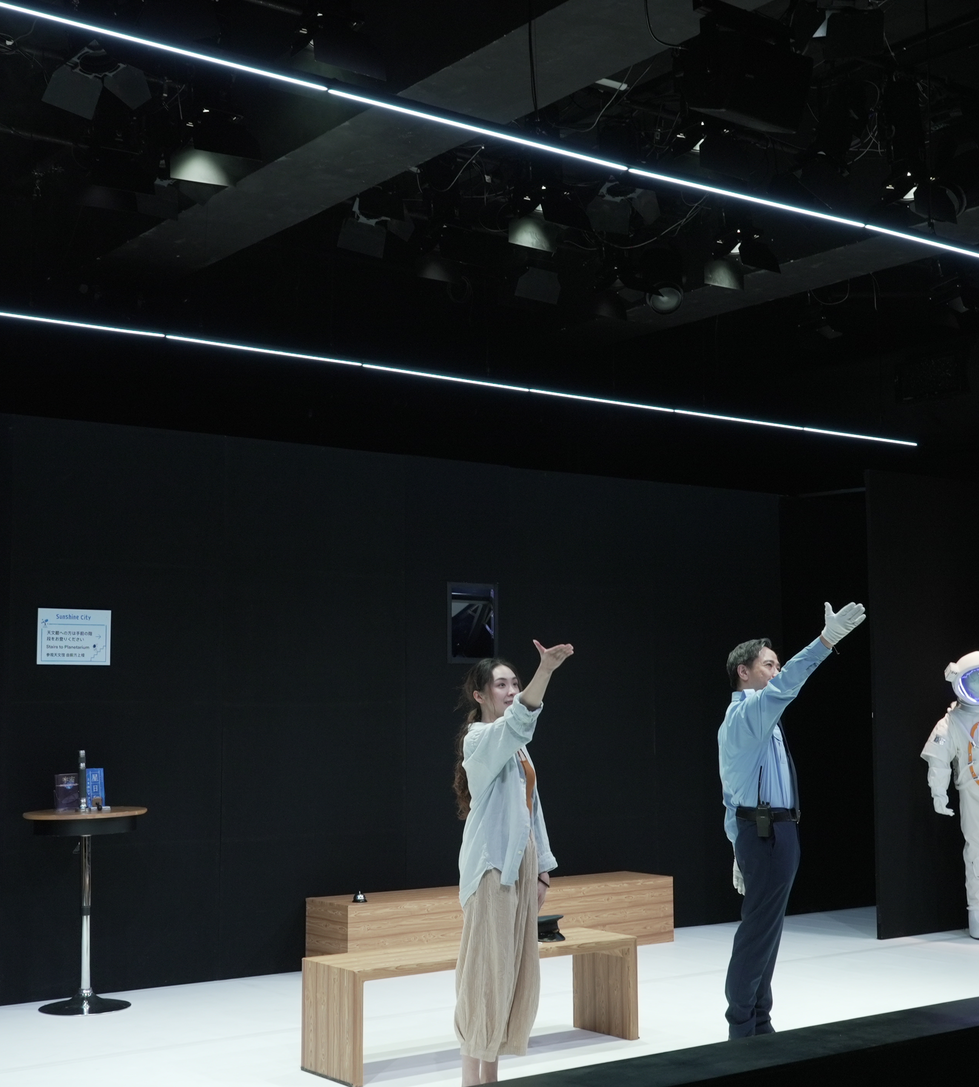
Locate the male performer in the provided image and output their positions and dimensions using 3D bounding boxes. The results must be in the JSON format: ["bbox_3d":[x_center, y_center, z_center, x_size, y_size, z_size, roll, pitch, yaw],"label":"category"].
[{"bbox_3d":[1.353,1.228,6.999,0.689,1.934,0.550,-1,-6,6],"label":"male performer"}]

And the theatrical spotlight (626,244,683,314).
[{"bbox_3d":[0.898,-1.438,8.567,0.280,0.370,0.290,0,-44,1],"label":"theatrical spotlight"}]

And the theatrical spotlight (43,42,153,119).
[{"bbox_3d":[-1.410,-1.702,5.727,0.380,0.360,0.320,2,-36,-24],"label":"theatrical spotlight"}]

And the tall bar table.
[{"bbox_3d":[-2.007,1.821,7.886,0.605,0.954,0.605,1,-6,-14],"label":"tall bar table"}]

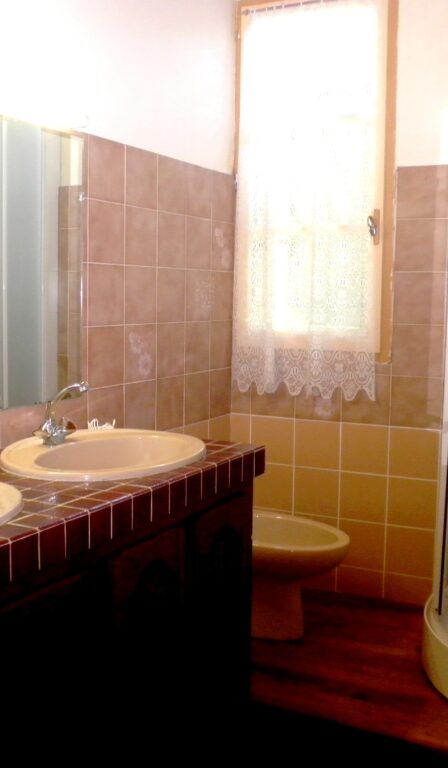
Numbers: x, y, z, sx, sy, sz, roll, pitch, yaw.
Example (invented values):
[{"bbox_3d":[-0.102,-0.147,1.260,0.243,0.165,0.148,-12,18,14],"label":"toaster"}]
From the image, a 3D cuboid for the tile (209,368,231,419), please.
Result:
[{"bbox_3d":[-0.015,0.036,3.222,0.010,0.200,0.200,4,7,27],"label":"tile"}]

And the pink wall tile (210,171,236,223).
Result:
[{"bbox_3d":[-0.006,-0.753,3.136,0.010,0.200,0.200,4,7,27],"label":"pink wall tile"}]

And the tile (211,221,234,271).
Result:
[{"bbox_3d":[-0.007,-0.567,3.165,0.010,0.198,0.198,4,7,27],"label":"tile"}]

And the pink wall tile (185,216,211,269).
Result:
[{"bbox_3d":[-0.104,-0.542,3.014,0.012,0.198,0.198,4,7,27],"label":"pink wall tile"}]

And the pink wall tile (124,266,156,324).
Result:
[{"bbox_3d":[-0.289,-0.305,2.655,0.010,0.198,0.198,4,7,27],"label":"pink wall tile"}]

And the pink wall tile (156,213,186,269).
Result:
[{"bbox_3d":[-0.197,-0.524,2.837,0.012,0.198,0.198,4,7,27],"label":"pink wall tile"}]

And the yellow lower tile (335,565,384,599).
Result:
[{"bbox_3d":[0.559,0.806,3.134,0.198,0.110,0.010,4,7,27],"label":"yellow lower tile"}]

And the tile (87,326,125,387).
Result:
[{"bbox_3d":[-0.386,-0.089,2.529,0.012,0.198,0.198,4,7,27],"label":"tile"}]

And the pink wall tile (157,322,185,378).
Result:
[{"bbox_3d":[-0.199,-0.125,2.855,0.010,0.198,0.198,4,7,27],"label":"pink wall tile"}]

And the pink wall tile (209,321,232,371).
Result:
[{"bbox_3d":[-0.013,-0.162,3.200,0.010,0.200,0.200,4,7,27],"label":"pink wall tile"}]

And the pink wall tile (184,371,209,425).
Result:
[{"bbox_3d":[-0.108,0.054,3.045,0.010,0.200,0.200,4,7,27],"label":"pink wall tile"}]

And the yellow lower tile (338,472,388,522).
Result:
[{"bbox_3d":[0.568,0.462,3.090,0.198,0.198,0.010,4,7,27],"label":"yellow lower tile"}]

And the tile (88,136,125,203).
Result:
[{"bbox_3d":[-0.372,-0.677,2.431,0.010,0.200,0.200,4,7,27],"label":"tile"}]

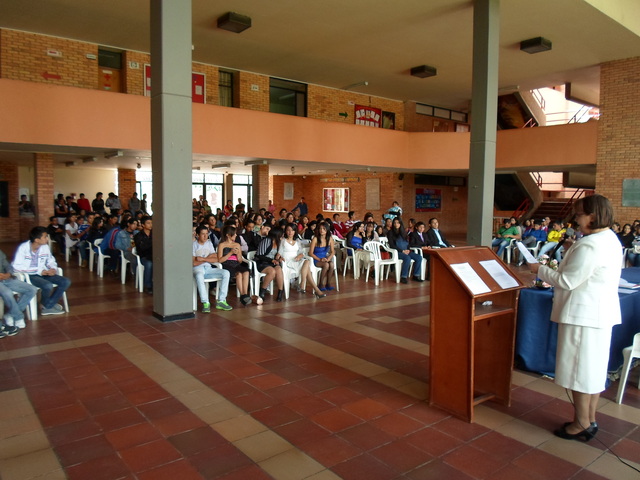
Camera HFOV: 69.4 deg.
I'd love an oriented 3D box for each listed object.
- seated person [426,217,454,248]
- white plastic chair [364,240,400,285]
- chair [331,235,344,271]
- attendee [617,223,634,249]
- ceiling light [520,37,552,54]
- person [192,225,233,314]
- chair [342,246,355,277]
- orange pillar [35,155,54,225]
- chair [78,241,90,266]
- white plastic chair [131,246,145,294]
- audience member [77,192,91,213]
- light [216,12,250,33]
[{"bbox_3d":[2.828,0.180,10.674,0.550,1.330,0.750,-1,4,-30],"label":"seated person"},{"bbox_3d":[1.257,0.473,9.526,0.560,0.840,0.550,-1,4,-32],"label":"white plastic chair"},{"bbox_3d":[0.421,0.331,11.918,0.560,0.840,0.550,-1,4,-32],"label":"chair"},{"bbox_3d":[6.918,0.239,10.409,0.500,1.170,0.720,4,6,40],"label":"attendee"},{"bbox_3d":[5.688,-5.082,12.149,0.560,0.187,0.550,-2,4,-39],"label":"ceiling light"},{"bbox_3d":[-1.691,0.412,7.043,0.540,1.220,0.760,-3,6,-38],"label":"person"},{"bbox_3d":[0.868,0.422,10.373,0.560,0.840,0.550,-1,4,-32],"label":"chair"},{"bbox_3d":[-8.133,-1.060,13.747,0.450,2.970,0.450,-3,6,-38],"label":"orange pillar"},{"bbox_3d":[-6.136,0.243,12.253,0.560,0.840,0.550,-2,4,-38],"label":"chair"},{"bbox_3d":[-3.053,0.498,8.453,0.570,0.800,0.560,-3,6,-38],"label":"white plastic chair"},{"bbox_3d":[-8.373,-0.800,16.255,0.500,1.630,0.320,-2,4,-35],"label":"audience member"},{"bbox_3d":[-2.099,-5.340,11.395,0.590,0.180,0.590,-3,6,-38],"label":"light"}]

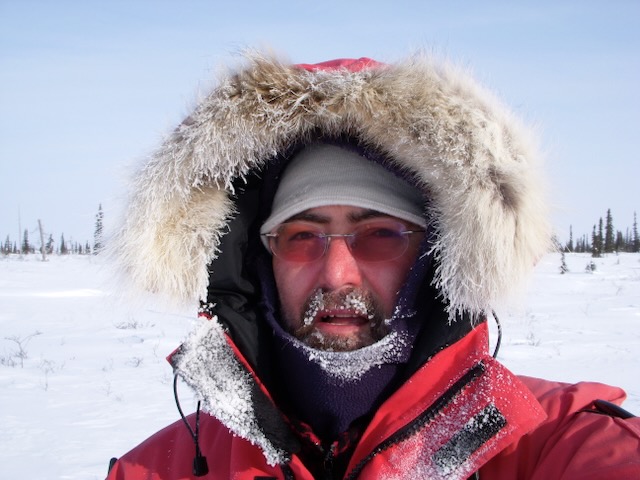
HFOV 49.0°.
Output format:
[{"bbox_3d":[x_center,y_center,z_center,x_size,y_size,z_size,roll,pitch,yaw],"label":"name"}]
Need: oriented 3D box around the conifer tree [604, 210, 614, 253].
[{"bbox_3d":[41.204,-1.309,100.000,1.400,6.250,1.400,0,-1,0],"label":"conifer tree"}]

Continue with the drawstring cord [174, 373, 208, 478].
[{"bbox_3d":[-0.116,0.165,0.630,0.033,0.094,0.025,0,-1,0],"label":"drawstring cord"}]

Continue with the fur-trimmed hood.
[{"bbox_3d":[0.012,-0.050,0.685,0.385,0.275,0.270,0,-1,-3],"label":"fur-trimmed hood"}]

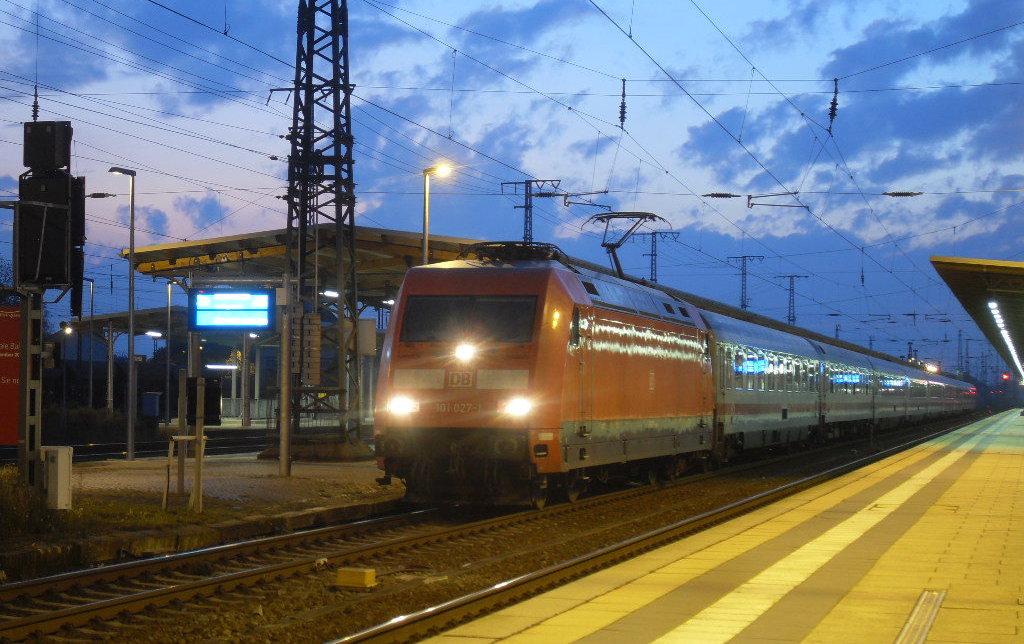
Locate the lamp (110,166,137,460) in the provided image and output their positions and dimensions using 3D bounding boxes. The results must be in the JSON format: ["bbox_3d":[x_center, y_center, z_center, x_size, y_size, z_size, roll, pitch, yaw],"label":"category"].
[{"bbox_3d":[-9.742,-0.209,58.672,0.660,7.354,0.270,0,-2,13],"label":"lamp"}]

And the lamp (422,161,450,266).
[{"bbox_3d":[-1.865,-0.162,56.472,0.660,7.243,0.270,0,-2,13],"label":"lamp"}]

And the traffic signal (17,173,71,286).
[{"bbox_3d":[-6.976,-1.377,34.800,0.680,1.660,0.380,0,-2,16],"label":"traffic signal"}]

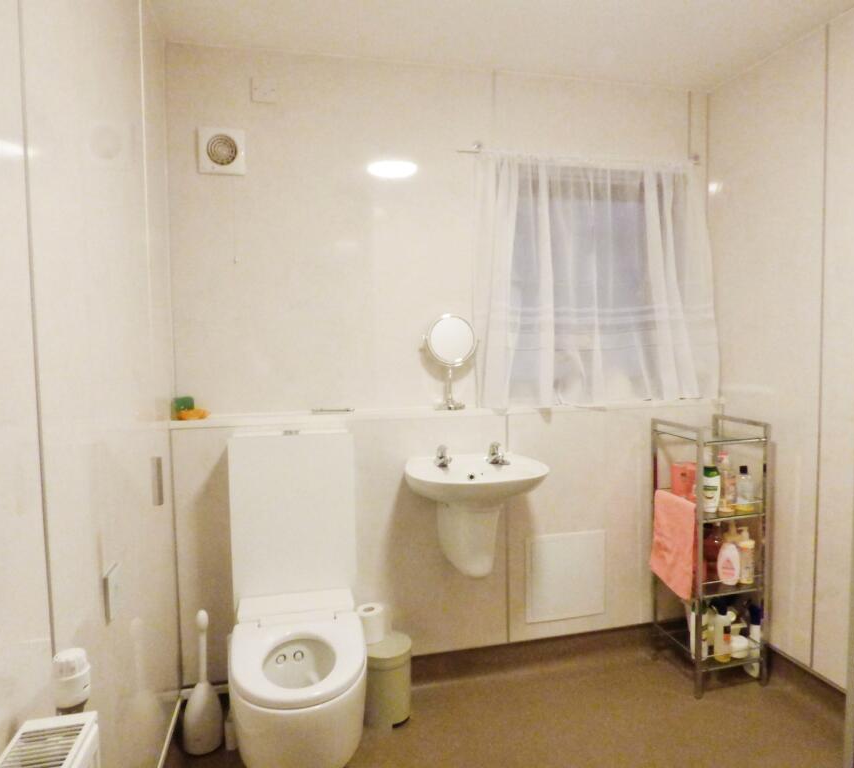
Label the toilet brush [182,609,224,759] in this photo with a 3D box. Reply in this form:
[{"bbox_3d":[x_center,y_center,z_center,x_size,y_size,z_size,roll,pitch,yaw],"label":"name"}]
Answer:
[{"bbox_3d":[-0.741,0.962,1.941,0.125,0.450,0.125,-2,4,-13],"label":"toilet brush"}]

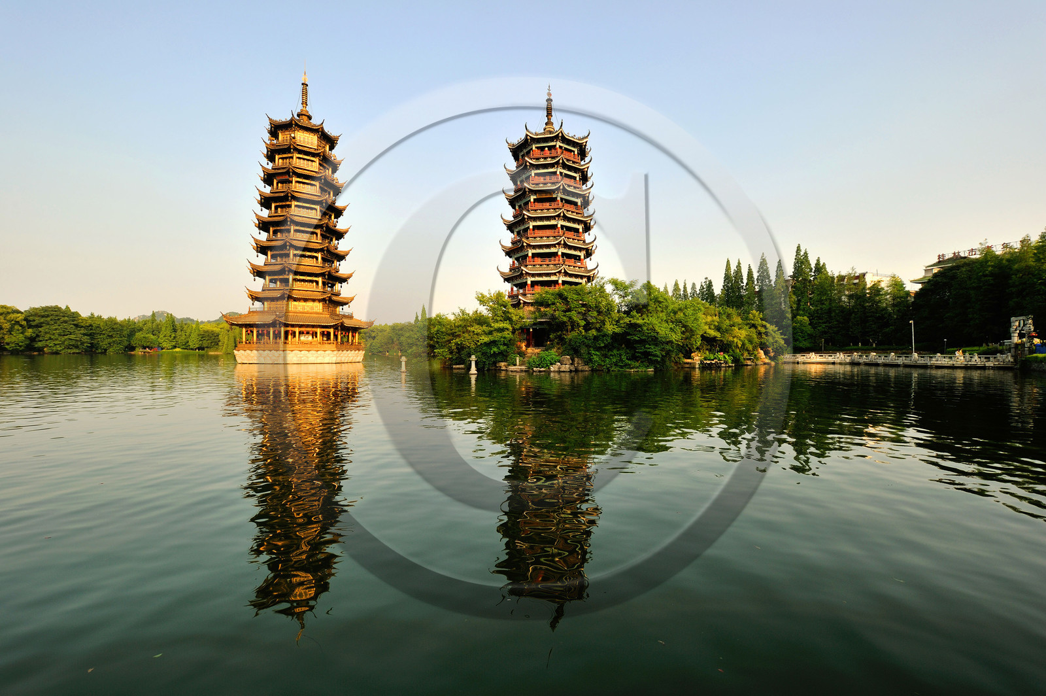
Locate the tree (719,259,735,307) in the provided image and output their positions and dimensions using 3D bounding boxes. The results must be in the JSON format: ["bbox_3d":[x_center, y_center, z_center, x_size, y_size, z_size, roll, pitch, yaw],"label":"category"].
[{"bbox_3d":[46.250,-10.270,92.000,3.400,19.420,3.400,0,0,0],"label":"tree"}]

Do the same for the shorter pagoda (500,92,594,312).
[{"bbox_3d":[3.500,-17.000,53.300,16.300,34.800,16.300,0,0,9],"label":"shorter pagoda"}]

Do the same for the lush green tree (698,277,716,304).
[{"bbox_3d":[50.790,-10.020,112.000,4.600,18.690,4.600,0,0,0],"label":"lush green tree"}]

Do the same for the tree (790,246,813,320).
[{"bbox_3d":[53.200,-9.900,78.000,4.800,19.900,4.800,0,0,0],"label":"tree"}]

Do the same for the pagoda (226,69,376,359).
[{"bbox_3d":[-31.300,-18.600,57.500,18.000,41.200,18.000,0,0,9],"label":"pagoda"}]

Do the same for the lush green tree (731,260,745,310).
[{"bbox_3d":[48.750,-10.270,92.000,3.100,19.420,3.100,0,0,0],"label":"lush green tree"}]

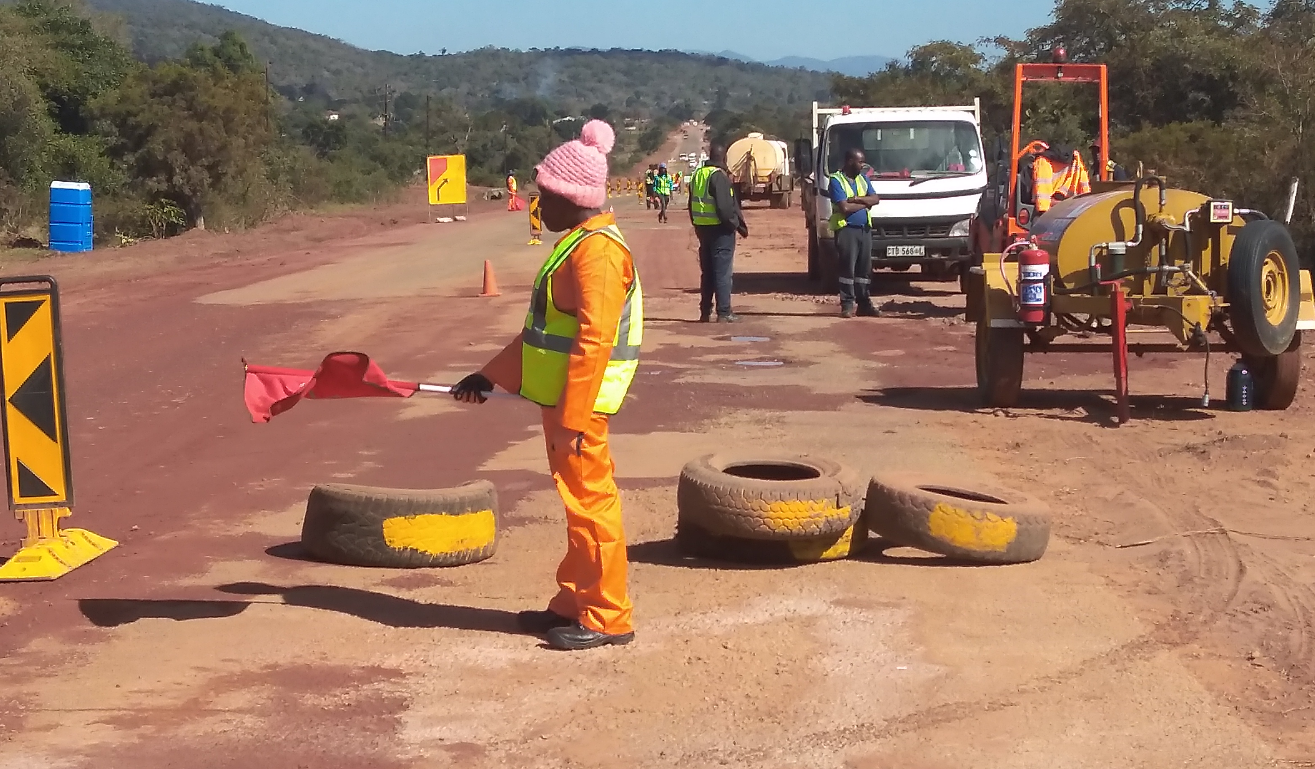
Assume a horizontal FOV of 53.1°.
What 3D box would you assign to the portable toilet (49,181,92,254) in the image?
[{"bbox_3d":[-17.125,-4.895,38.500,1.020,2.120,1.020,0,9,-2],"label":"portable toilet"}]

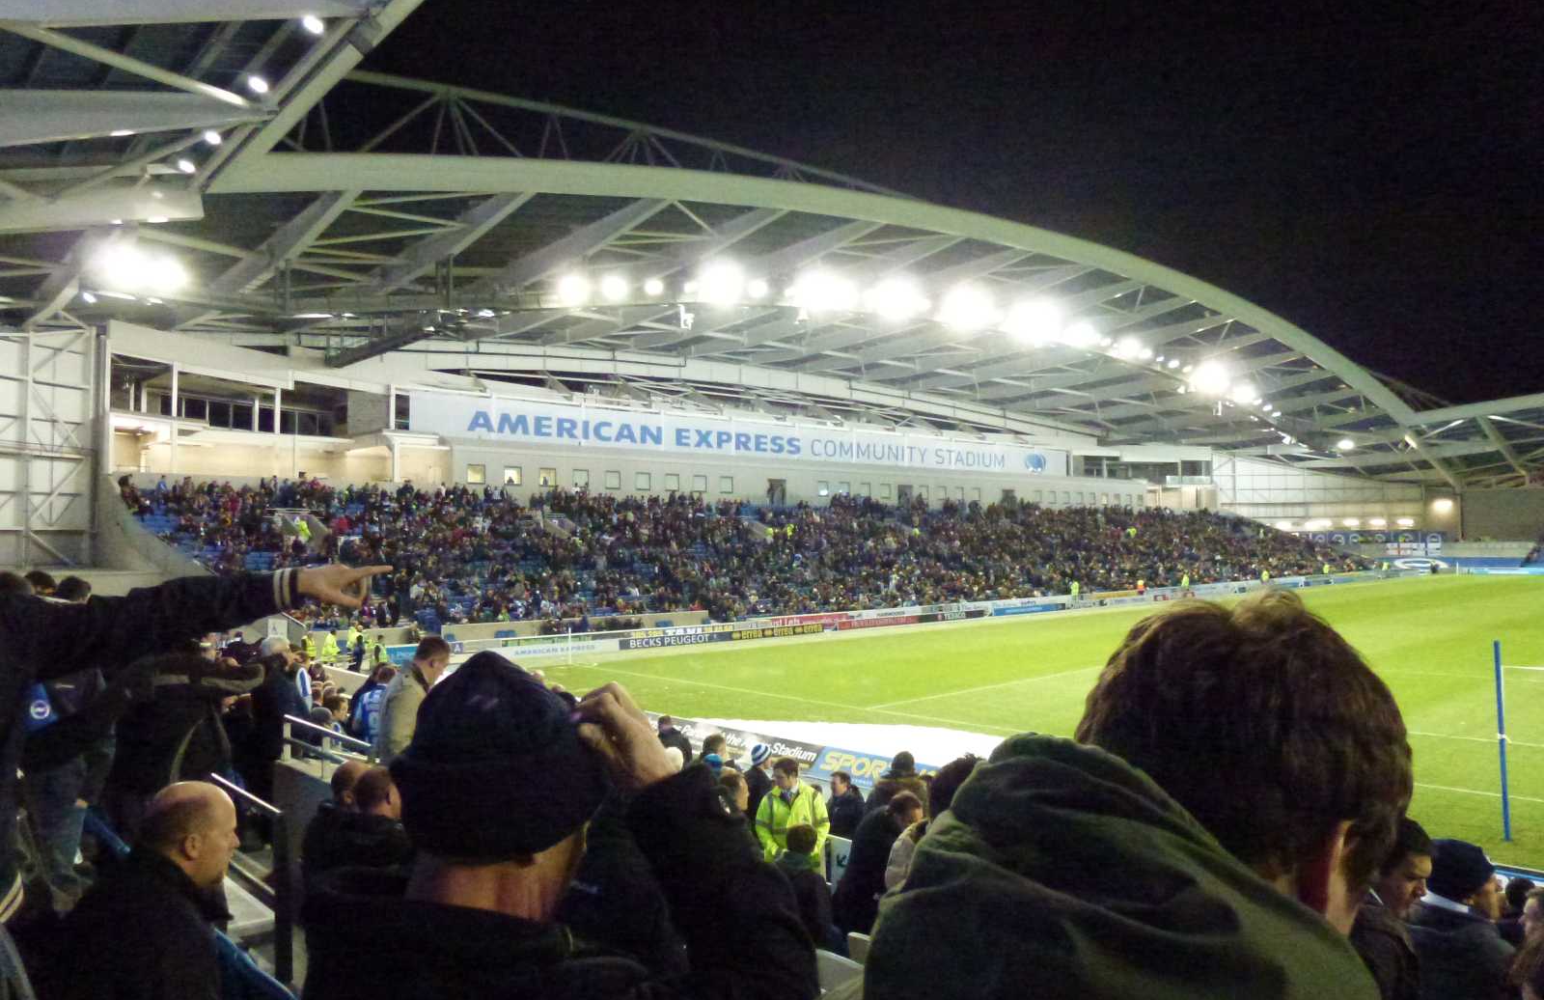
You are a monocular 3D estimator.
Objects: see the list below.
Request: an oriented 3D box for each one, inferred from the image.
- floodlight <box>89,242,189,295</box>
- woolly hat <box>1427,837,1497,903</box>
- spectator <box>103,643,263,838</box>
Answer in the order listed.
[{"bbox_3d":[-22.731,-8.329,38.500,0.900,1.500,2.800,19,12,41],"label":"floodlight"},{"bbox_3d":[2.320,1.243,3.600,0.240,0.205,0.200,-2,-2,0],"label":"woolly hat"},{"bbox_3d":[-2.323,1.213,4.179,0.500,1.740,0.520,1,-2,-35],"label":"spectator"}]

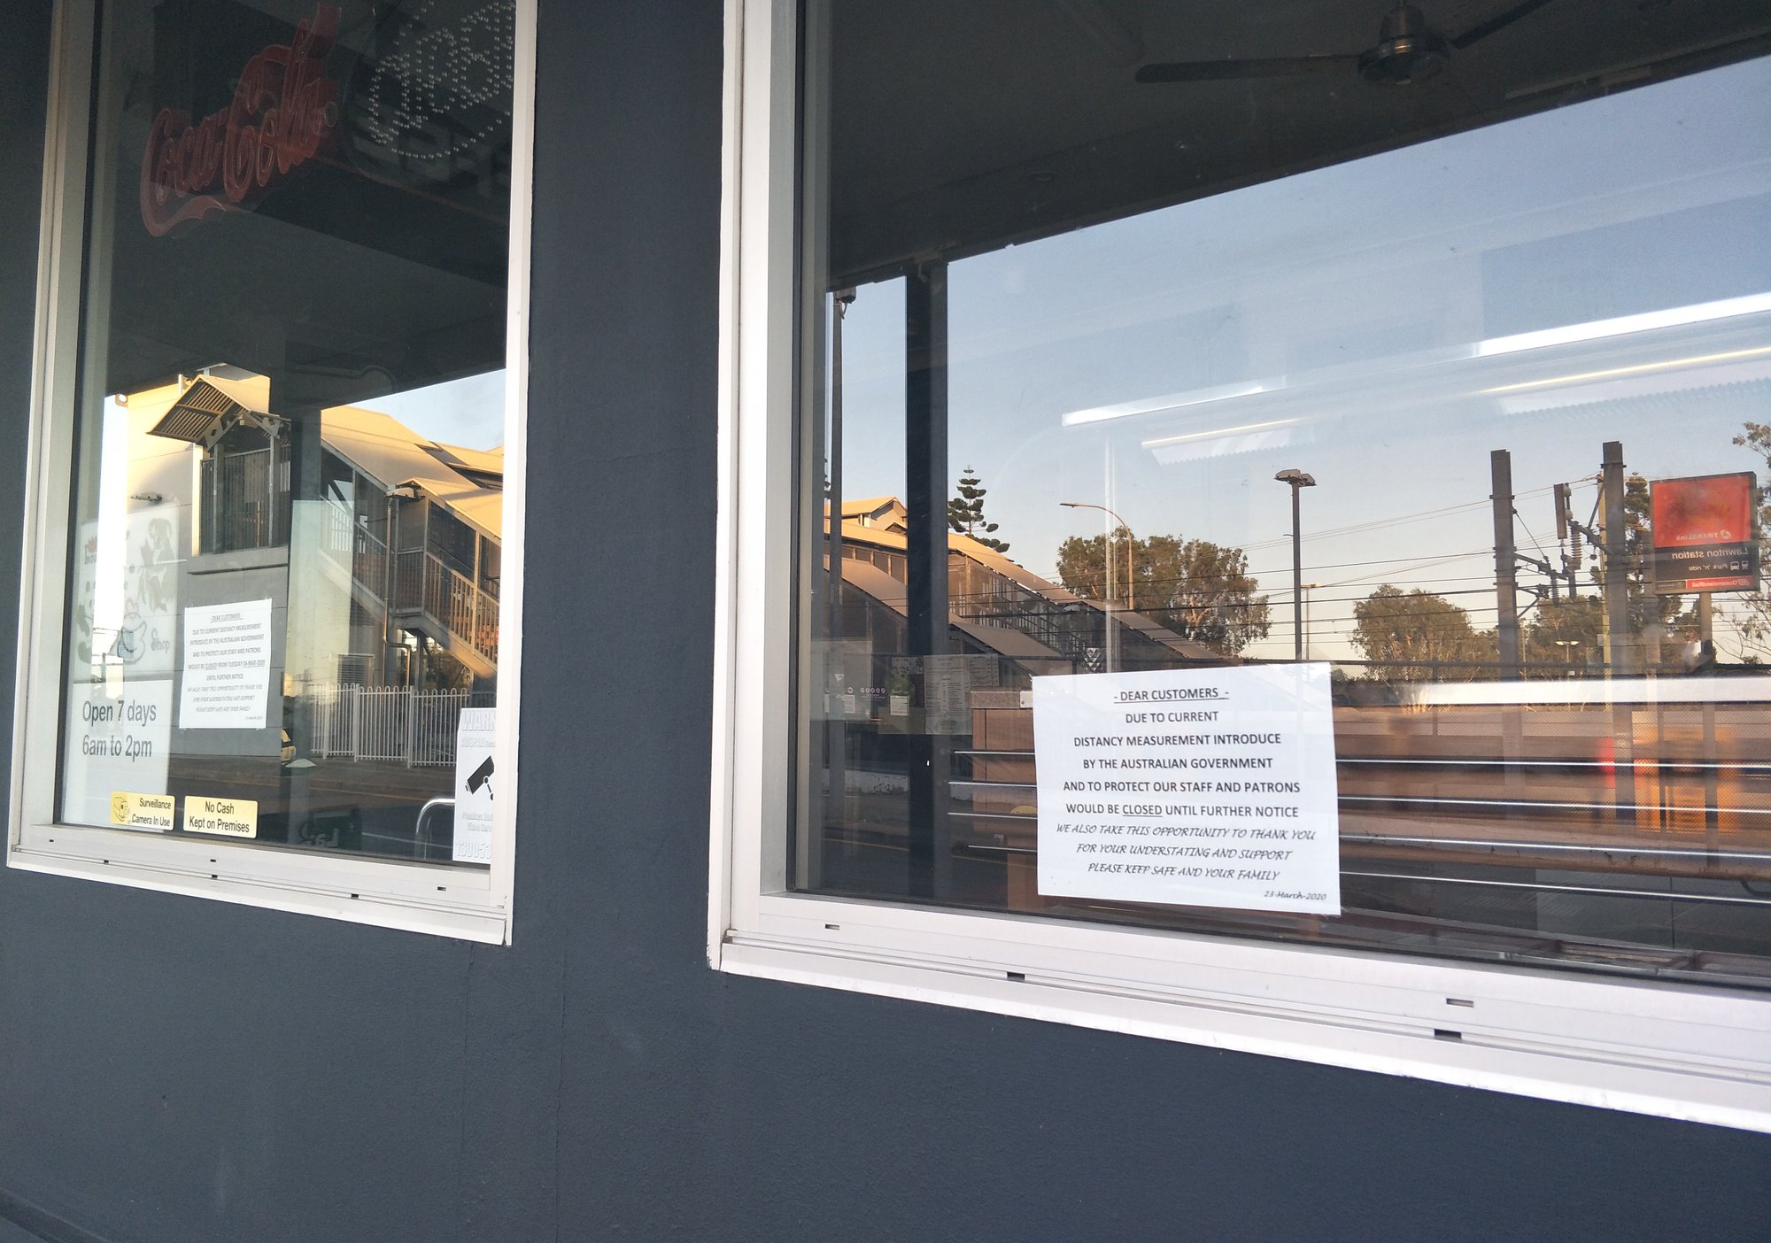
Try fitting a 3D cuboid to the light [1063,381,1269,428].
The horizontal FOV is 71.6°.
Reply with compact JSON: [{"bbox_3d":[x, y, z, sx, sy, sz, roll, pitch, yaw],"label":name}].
[{"bbox_3d":[1.524,-1.164,6.622,1.200,0.080,0.120,-3,-6,34],"label":"light"}]

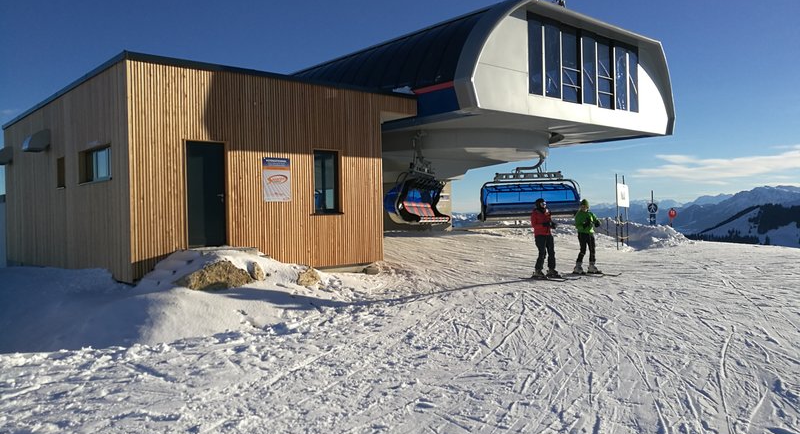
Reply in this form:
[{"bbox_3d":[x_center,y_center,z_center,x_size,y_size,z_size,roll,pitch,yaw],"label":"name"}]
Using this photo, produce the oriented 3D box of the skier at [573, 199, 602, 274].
[{"bbox_3d":[4.267,0.444,14.200,0.580,1.690,0.580,-2,1,-30],"label":"skier"}]

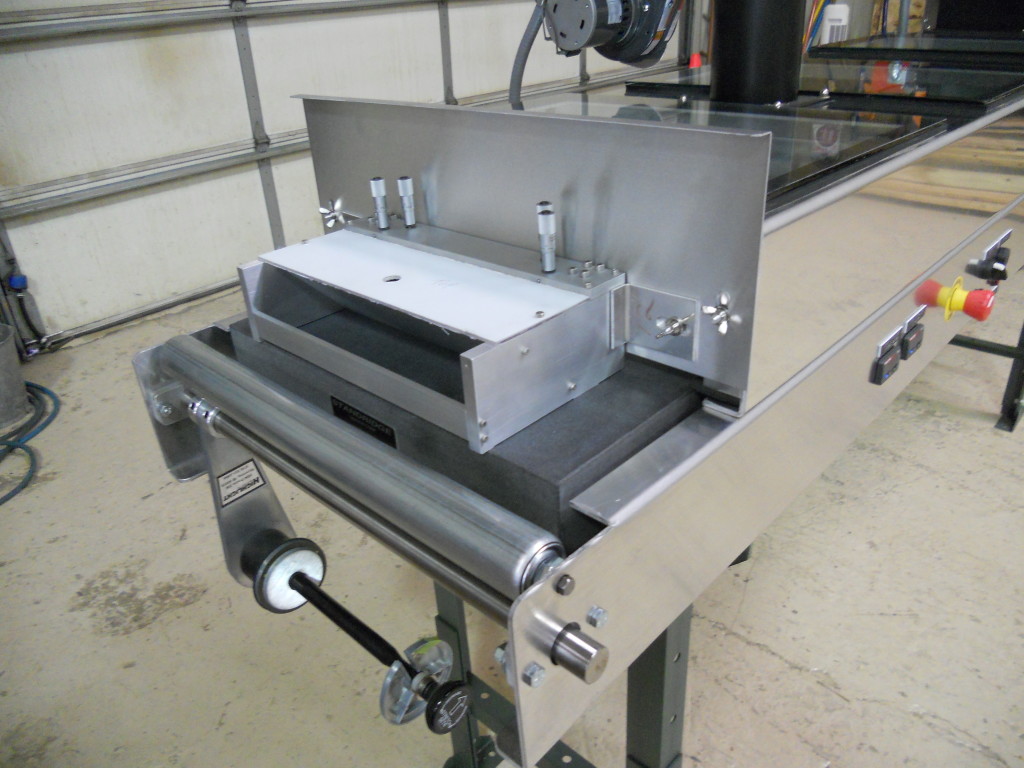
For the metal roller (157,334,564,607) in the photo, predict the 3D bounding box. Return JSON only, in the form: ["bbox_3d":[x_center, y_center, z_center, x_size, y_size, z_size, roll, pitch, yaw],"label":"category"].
[{"bbox_3d":[-0.168,0.050,0.698,0.528,0.051,0.051,22,37,39],"label":"metal roller"}]

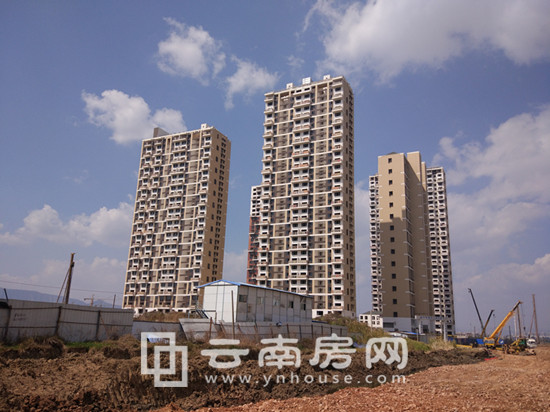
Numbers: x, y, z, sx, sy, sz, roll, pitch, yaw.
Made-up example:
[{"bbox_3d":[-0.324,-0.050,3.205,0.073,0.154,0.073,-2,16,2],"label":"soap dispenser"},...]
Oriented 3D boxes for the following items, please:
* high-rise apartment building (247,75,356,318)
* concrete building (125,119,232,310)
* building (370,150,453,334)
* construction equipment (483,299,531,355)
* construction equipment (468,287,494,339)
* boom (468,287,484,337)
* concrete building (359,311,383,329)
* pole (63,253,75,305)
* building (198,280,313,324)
[{"bbox_3d":[13.637,-2.792,188.824,37.800,105.500,15.000,-6,-17,27],"label":"high-rise apartment building"},{"bbox_3d":[-50.388,9.852,232.289,47.500,99.000,17.500,-6,-17,27],"label":"concrete building"},{"bbox_3d":[70.839,19.473,230.557,37.000,90.400,23.000,-6,-17,27],"label":"building"},{"bbox_3d":[49.294,25.632,94.953,8.500,10.519,6.500,16,-20,-42],"label":"construction equipment"},{"bbox_3d":[63.807,33.392,137.377,7.600,15.606,4.000,-5,-17,24],"label":"construction equipment"},{"bbox_3d":[62.875,33.328,137.816,1.000,15.330,1.000,-19,-22,19],"label":"boom"},{"bbox_3d":[55.295,65.243,250.856,15.000,11.478,11.000,-6,-17,27],"label":"concrete building"},{"bbox_3d":[-21.300,8.880,45.548,0.450,8.171,0.450,9,-16,-23],"label":"pole"},{"bbox_3d":[-1.570,13.603,56.616,5.650,6.250,18.545,-7,-17,30],"label":"building"}]

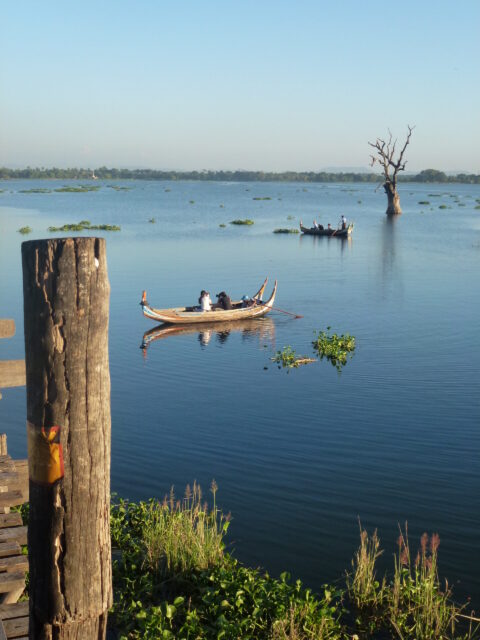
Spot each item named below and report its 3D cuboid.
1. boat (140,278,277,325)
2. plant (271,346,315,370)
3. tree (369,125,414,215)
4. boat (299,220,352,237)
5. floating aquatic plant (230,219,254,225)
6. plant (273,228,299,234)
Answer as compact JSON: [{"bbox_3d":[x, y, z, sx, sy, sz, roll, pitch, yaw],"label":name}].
[{"bbox_3d":[-1.198,-0.741,32.699,5.300,1.600,1.300,-5,11,-27],"label":"boat"},{"bbox_3d":[1.644,1.158,25.051,1.350,0.280,0.900,0,10,0],"label":"plant"},{"bbox_3d":[23.698,-23.423,130.019,6.400,13.600,5.500,0,10,0],"label":"tree"},{"bbox_3d":[8.371,-8.948,81.300,5.200,1.500,1.300,6,11,30],"label":"boat"},{"bbox_3d":[0.324,-11.657,99.139,2.800,0.500,1.800,0,10,0],"label":"floating aquatic plant"},{"bbox_3d":[4.598,-8.836,83.092,2.550,0.420,1.400,0,10,0],"label":"plant"}]

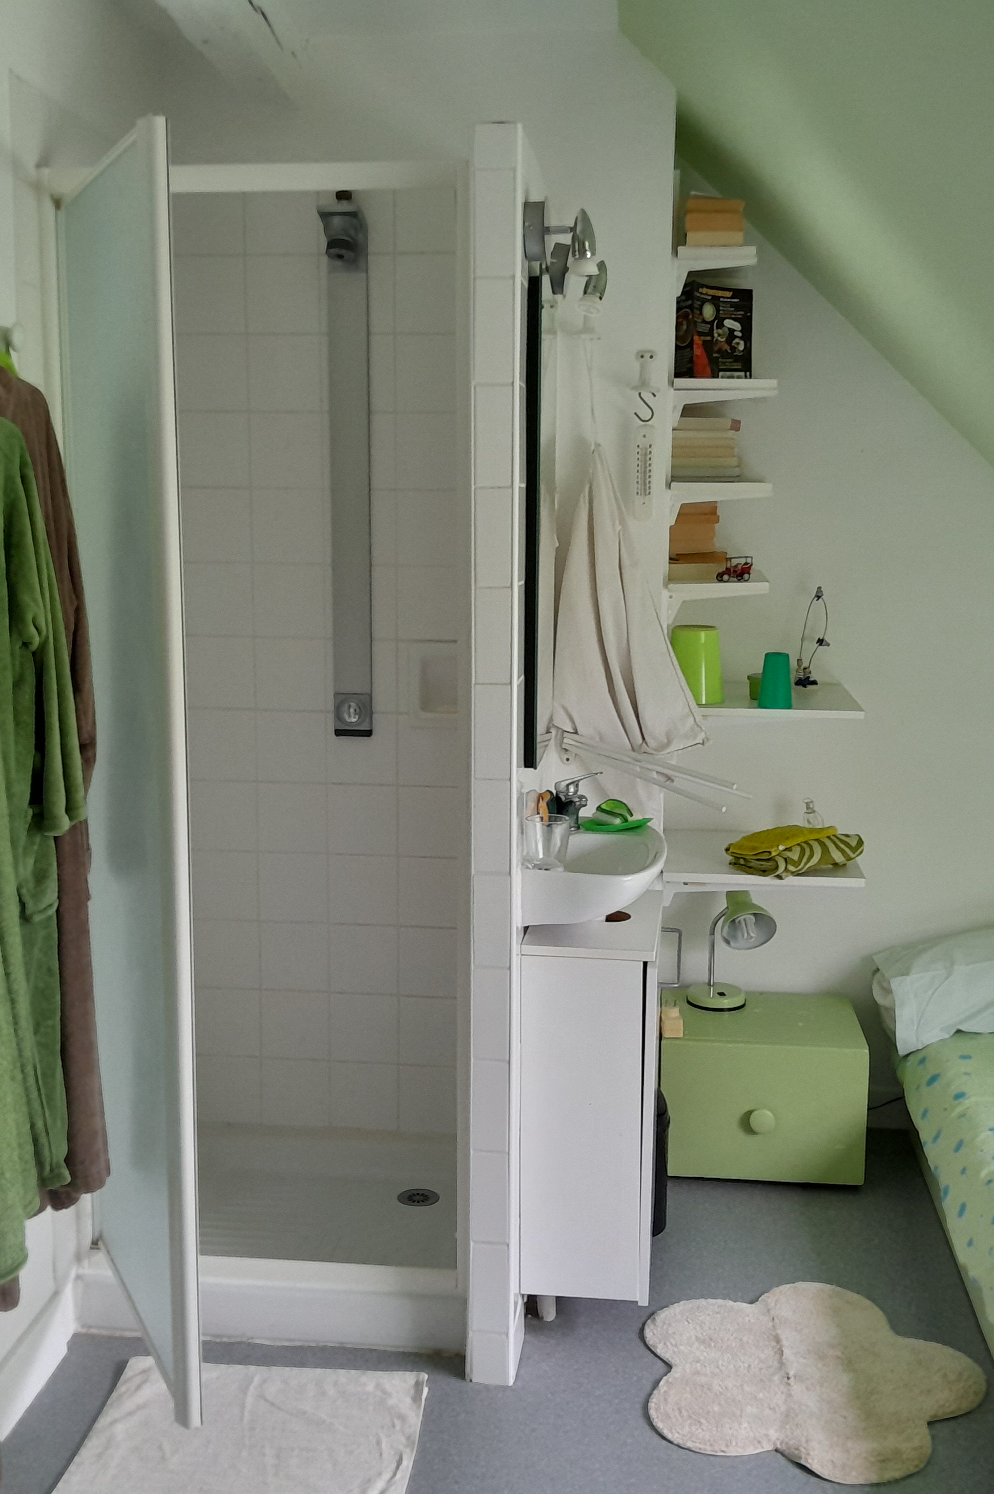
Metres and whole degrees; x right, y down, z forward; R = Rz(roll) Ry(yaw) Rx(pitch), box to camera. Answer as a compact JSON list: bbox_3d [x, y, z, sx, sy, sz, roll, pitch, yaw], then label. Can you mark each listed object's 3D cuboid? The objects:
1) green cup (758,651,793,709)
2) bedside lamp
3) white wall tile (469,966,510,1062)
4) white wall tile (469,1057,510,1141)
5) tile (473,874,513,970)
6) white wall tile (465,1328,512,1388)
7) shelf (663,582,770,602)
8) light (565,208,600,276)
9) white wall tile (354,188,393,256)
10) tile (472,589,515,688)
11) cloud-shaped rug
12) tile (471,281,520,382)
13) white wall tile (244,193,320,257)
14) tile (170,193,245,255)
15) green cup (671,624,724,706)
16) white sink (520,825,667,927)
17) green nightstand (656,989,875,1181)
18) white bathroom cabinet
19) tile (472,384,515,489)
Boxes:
[{"bbox_3d":[0.563,-0.134,3.020,0.068,0.112,0.068,1,9,7],"label":"green cup"},{"bbox_3d":[0.533,0.465,3.413,0.140,0.275,0.215,-2,9,-14],"label":"bedside lamp"},{"bbox_3d":[-0.009,0.426,2.393,0.063,0.150,0.010,1,8,6],"label":"white wall tile"},{"bbox_3d":[-0.010,0.579,2.416,0.063,0.150,0.010,1,8,6],"label":"white wall tile"},{"bbox_3d":[-0.006,0.276,2.378,0.063,0.151,0.012,1,9,7],"label":"tile"},{"bbox_3d":[-0.009,1.018,2.497,0.074,0.098,0.012,1,9,7],"label":"white wall tile"},{"bbox_3d":[0.466,-0.341,3.178,0.202,0.038,0.410,1,9,7],"label":"shelf"},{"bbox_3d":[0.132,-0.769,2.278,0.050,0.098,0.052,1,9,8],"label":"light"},{"bbox_3d":[-0.275,-1.049,2.957,0.150,0.150,0.010,1,8,6],"label":"white wall tile"},{"bbox_3d":[-0.005,-0.171,2.304,0.062,0.150,0.012,1,9,8],"label":"tile"},{"bbox_3d":[0.530,1.047,2.510,0.570,0.016,0.595,1,8,6],"label":"cloud-shaped rug"},{"bbox_3d":[-0.002,-0.619,2.235,0.068,0.154,0.012,1,9,7],"label":"tile"},{"bbox_3d":[-0.424,-1.048,2.965,0.152,0.146,0.012,1,9,7],"label":"white wall tile"},{"bbox_3d":[-0.576,-1.057,3.001,0.150,0.150,0.012,1,9,8],"label":"tile"},{"bbox_3d":[0.412,-0.169,3.083,0.117,0.153,0.117,1,8,6],"label":"green cup"},{"bbox_3d":[0.179,0.238,2.618,0.234,0.125,0.400,1,9,7],"label":"white sink"},{"bbox_3d":[0.588,0.767,3.381,0.438,0.308,0.360,1,8,6],"label":"green nightstand"},{"bbox_3d":[0.174,0.607,2.685,0.226,0.615,0.385,1,9,7],"label":"white bathroom cabinet"},{"bbox_3d":[-0.004,-0.469,2.259,0.062,0.150,0.012,1,9,8],"label":"tile"}]

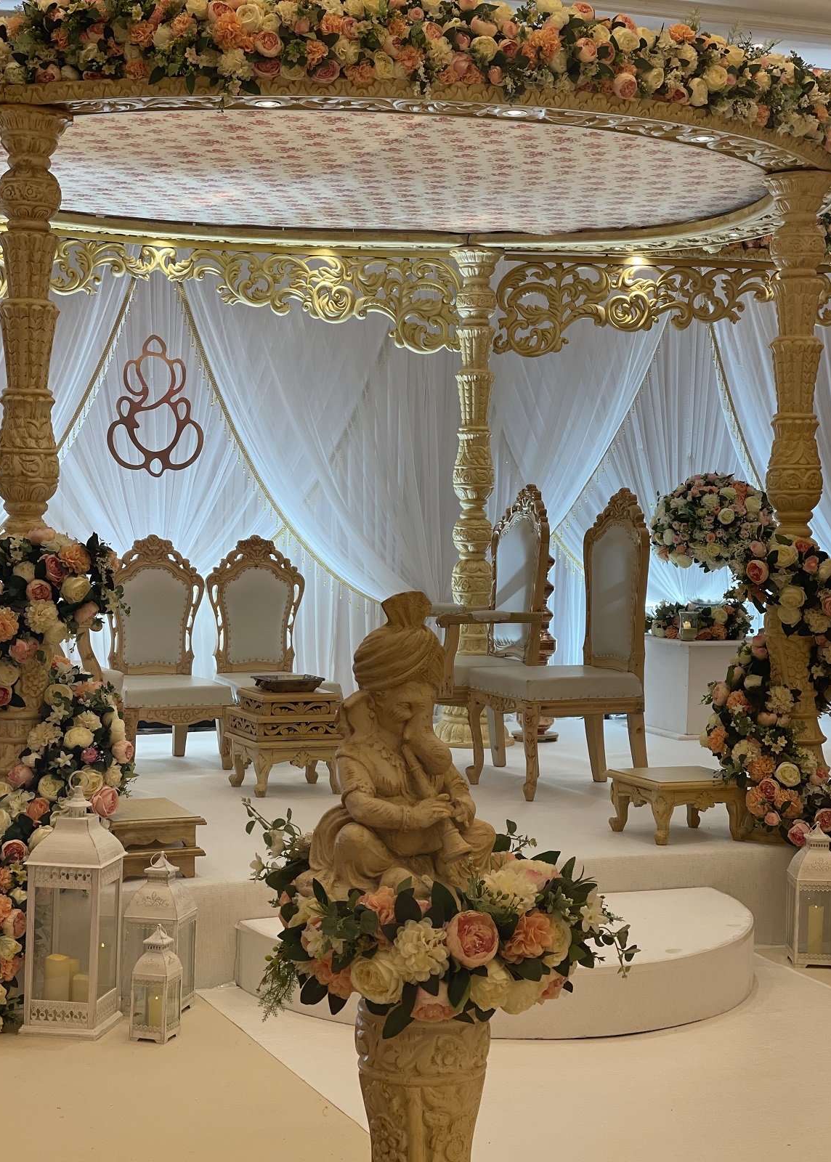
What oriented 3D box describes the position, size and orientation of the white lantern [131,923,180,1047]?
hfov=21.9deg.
[{"bbox_3d":[-0.779,1.202,6.452,0.121,0.339,0.121,2,3,19],"label":"white lantern"}]

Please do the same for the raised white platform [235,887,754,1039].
[{"bbox_3d":[0.401,1.248,6.983,1.788,0.212,0.889,-1,3,-22],"label":"raised white platform"}]

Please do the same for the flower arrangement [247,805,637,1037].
[{"bbox_3d":[0.048,0.604,3.889,0.687,0.303,0.606,1,3,0],"label":"flower arrangement"}]

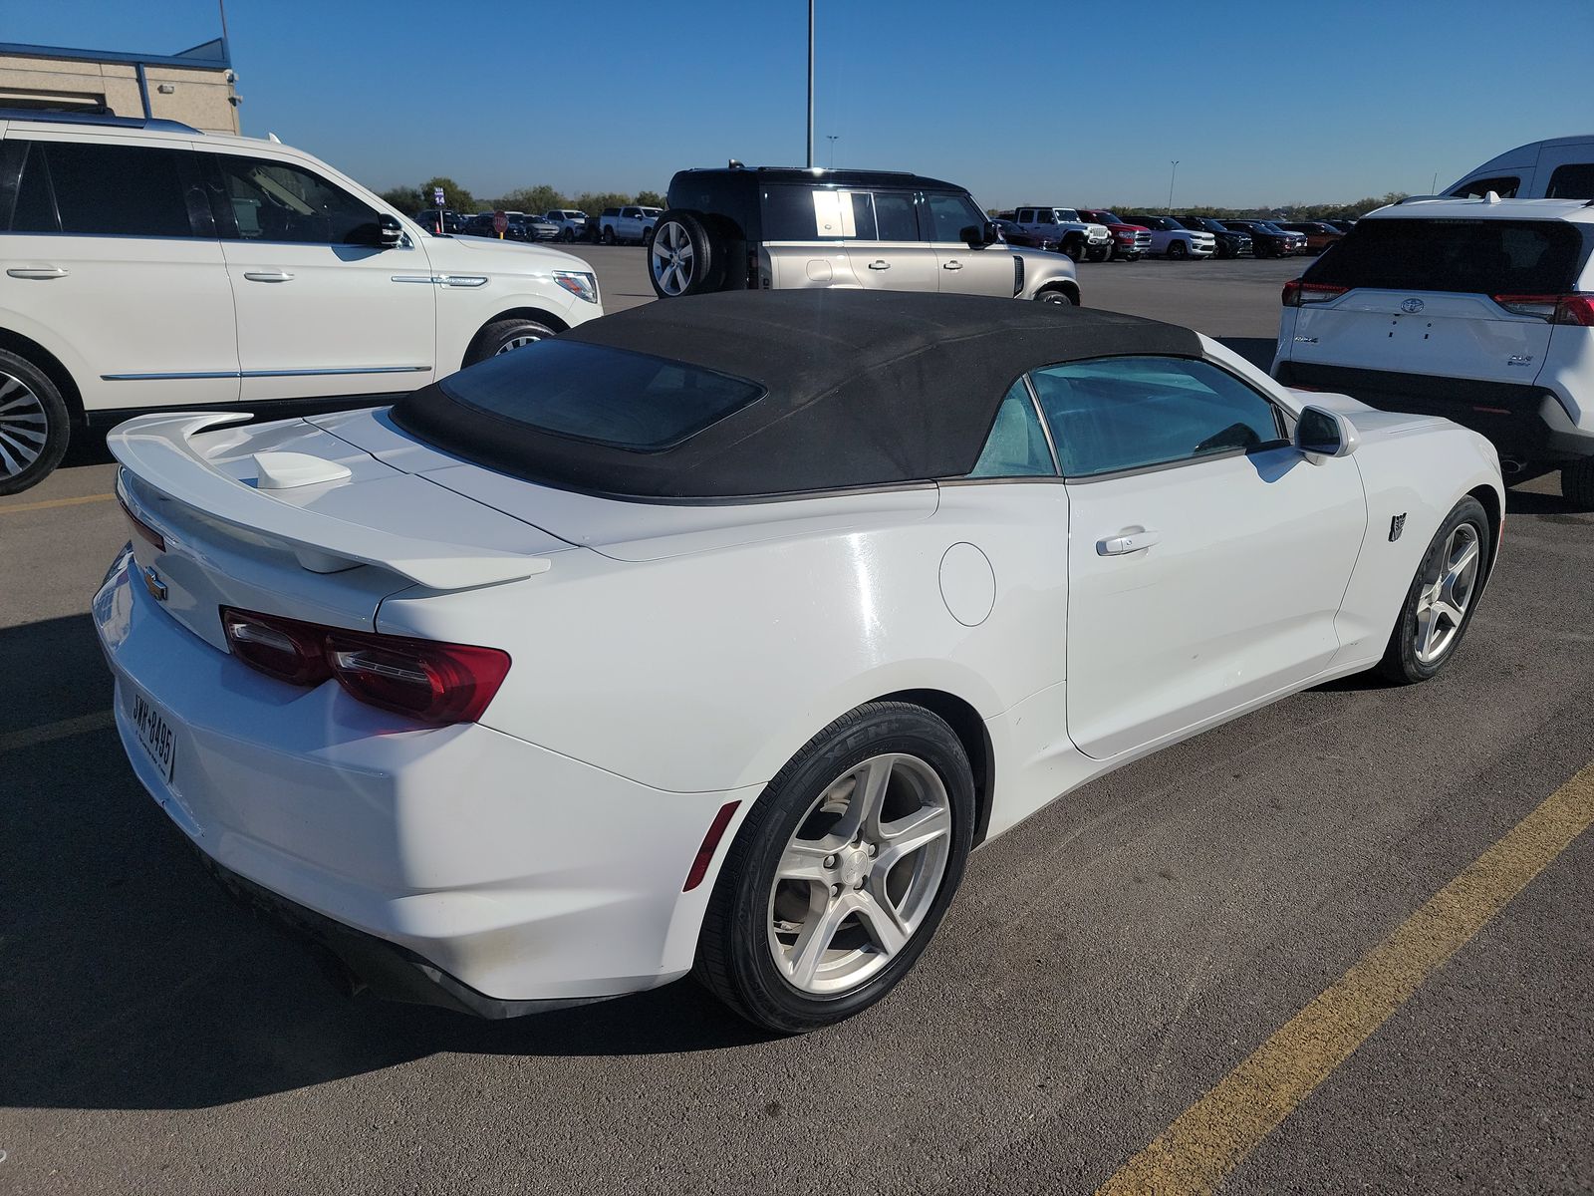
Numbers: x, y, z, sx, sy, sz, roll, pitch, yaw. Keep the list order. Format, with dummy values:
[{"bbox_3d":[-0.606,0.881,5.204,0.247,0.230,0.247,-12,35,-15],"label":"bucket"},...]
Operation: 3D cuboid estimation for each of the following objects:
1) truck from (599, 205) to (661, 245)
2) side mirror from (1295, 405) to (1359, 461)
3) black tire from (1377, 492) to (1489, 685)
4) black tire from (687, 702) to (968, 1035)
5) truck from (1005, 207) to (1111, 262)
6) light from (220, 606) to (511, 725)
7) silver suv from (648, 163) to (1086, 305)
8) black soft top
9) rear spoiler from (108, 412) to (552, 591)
[{"bbox_3d":[-7.760,-19.243,57.441,2.060,1.920,5.880,-15,25,-38],"label":"truck"},{"bbox_3d":[1.358,-0.420,2.838,0.125,0.145,0.185,-12,23,-32],"label":"side mirror"},{"bbox_3d":[2.233,-0.048,3.971,0.690,0.690,0.240,-15,24,-37],"label":"black tire"},{"bbox_3d":[0.073,0.523,2.268,0.690,0.690,0.240,-15,24,-37],"label":"black tire"},{"bbox_3d":[9.418,-14.007,42.714,1.875,1.890,5.540,-15,24,-37],"label":"truck"},{"bbox_3d":[-0.667,0.104,1.730,0.540,0.150,0.150,10,21,26],"label":"light"},{"bbox_3d":[0.834,-3.352,11.546,5.000,1.967,2.000,-15,24,-37],"label":"silver suv"},{"bbox_3d":[0.045,-0.612,2.946,1.880,0.320,1.600,-15,24,-37],"label":"black soft top"},{"bbox_3d":[-1.021,-0.215,2.146,0.420,0.130,1.620,-15,24,-37],"label":"rear spoiler"}]

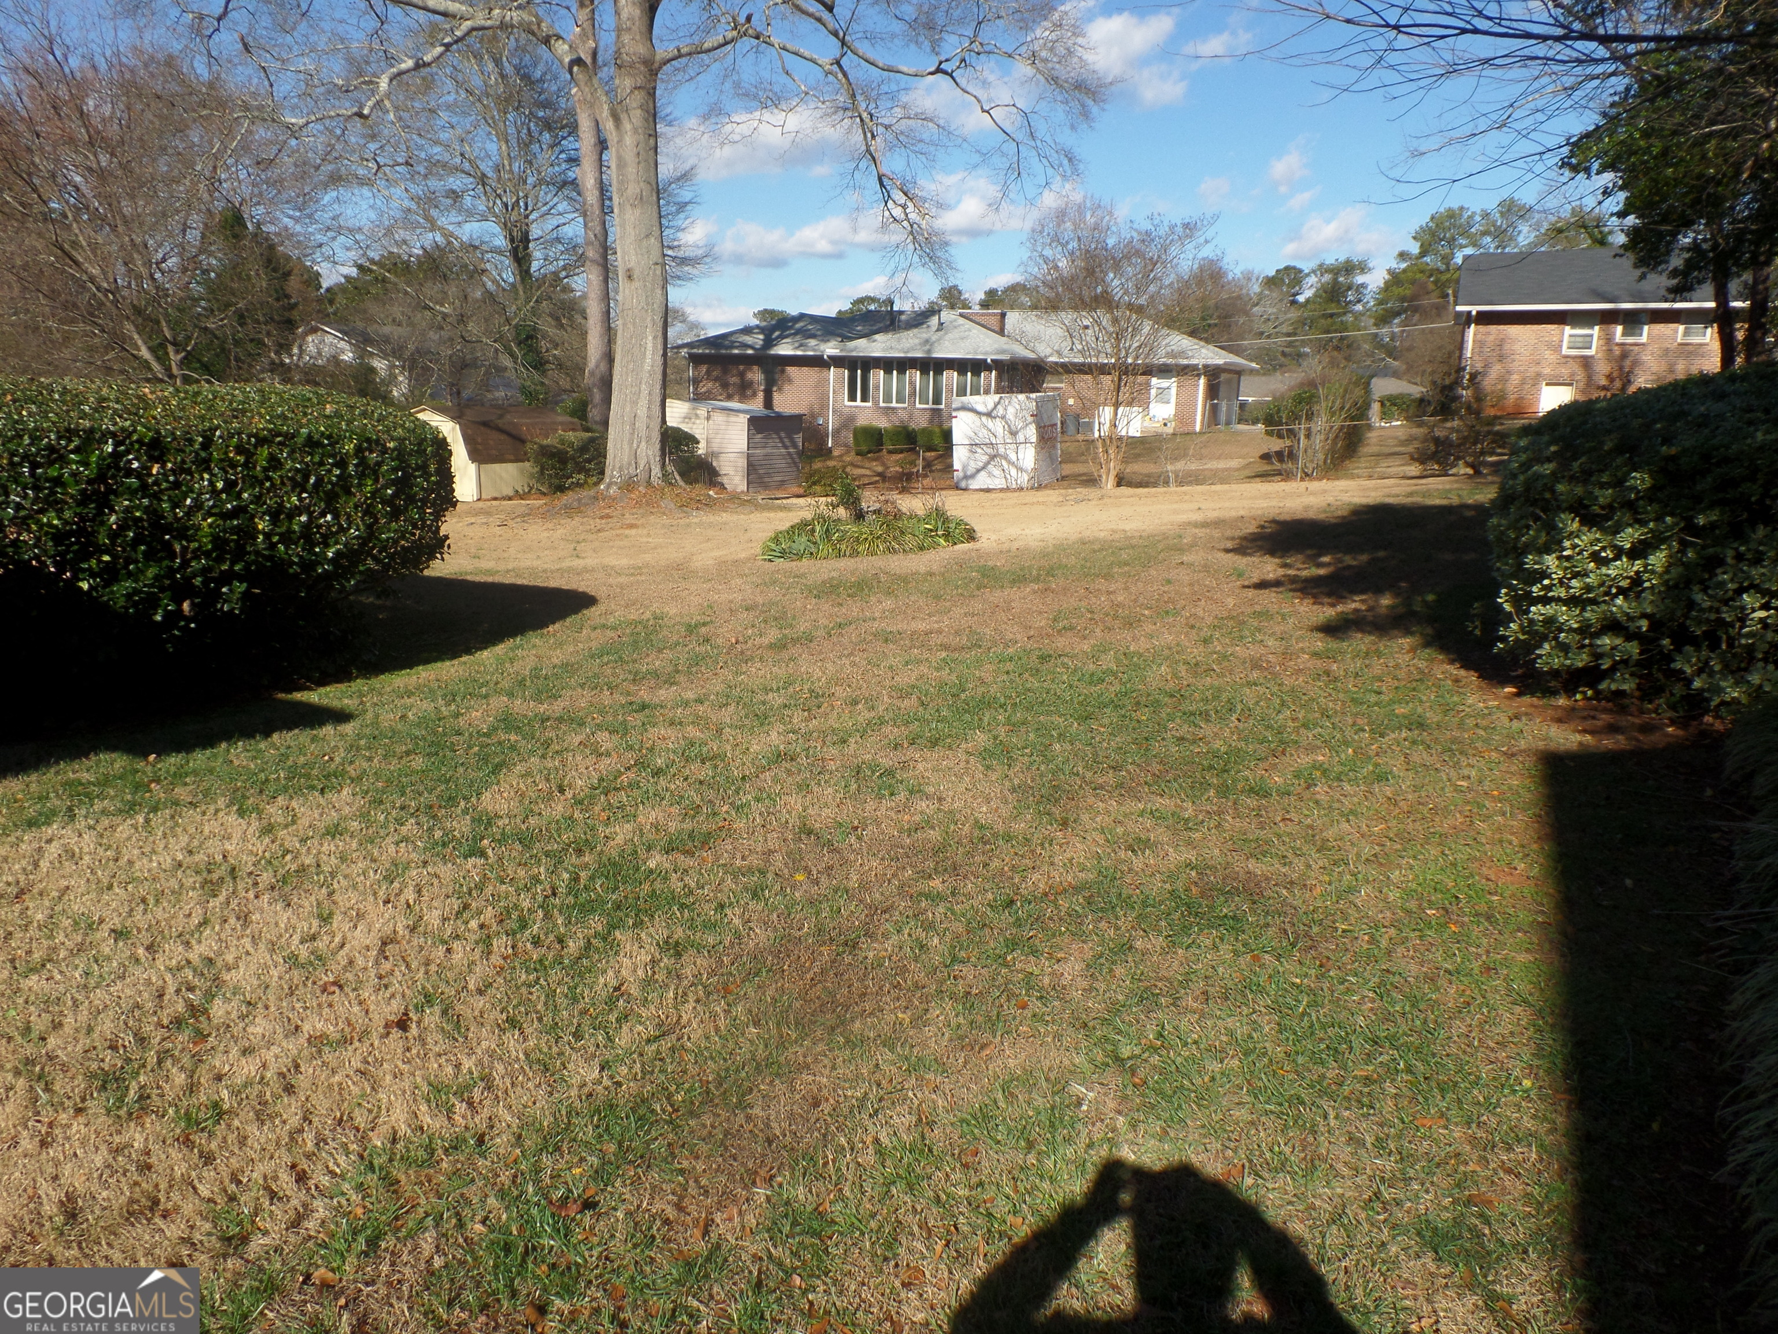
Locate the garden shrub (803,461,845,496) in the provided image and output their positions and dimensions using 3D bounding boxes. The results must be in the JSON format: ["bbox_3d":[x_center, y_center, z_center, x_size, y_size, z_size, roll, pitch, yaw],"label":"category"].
[{"bbox_3d":[-1.650,-4.831,30.200,1.277,0.851,1.277,1,12,-3],"label":"garden shrub"}]

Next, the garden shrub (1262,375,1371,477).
[{"bbox_3d":[9.713,-5.500,27.000,2.340,2.199,2.106,5,12,19],"label":"garden shrub"}]

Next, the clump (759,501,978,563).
[{"bbox_3d":[-0.289,-1.903,16.100,2.947,0.616,2.800,1,12,-1],"label":"clump"}]

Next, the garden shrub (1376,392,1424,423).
[{"bbox_3d":[29.373,-14.908,68.000,2.509,1.692,2.007,6,13,22],"label":"garden shrub"}]

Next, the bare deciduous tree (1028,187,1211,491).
[{"bbox_3d":[5.125,-7.291,27.000,4.293,6.350,4.293,4,12,10],"label":"bare deciduous tree"}]

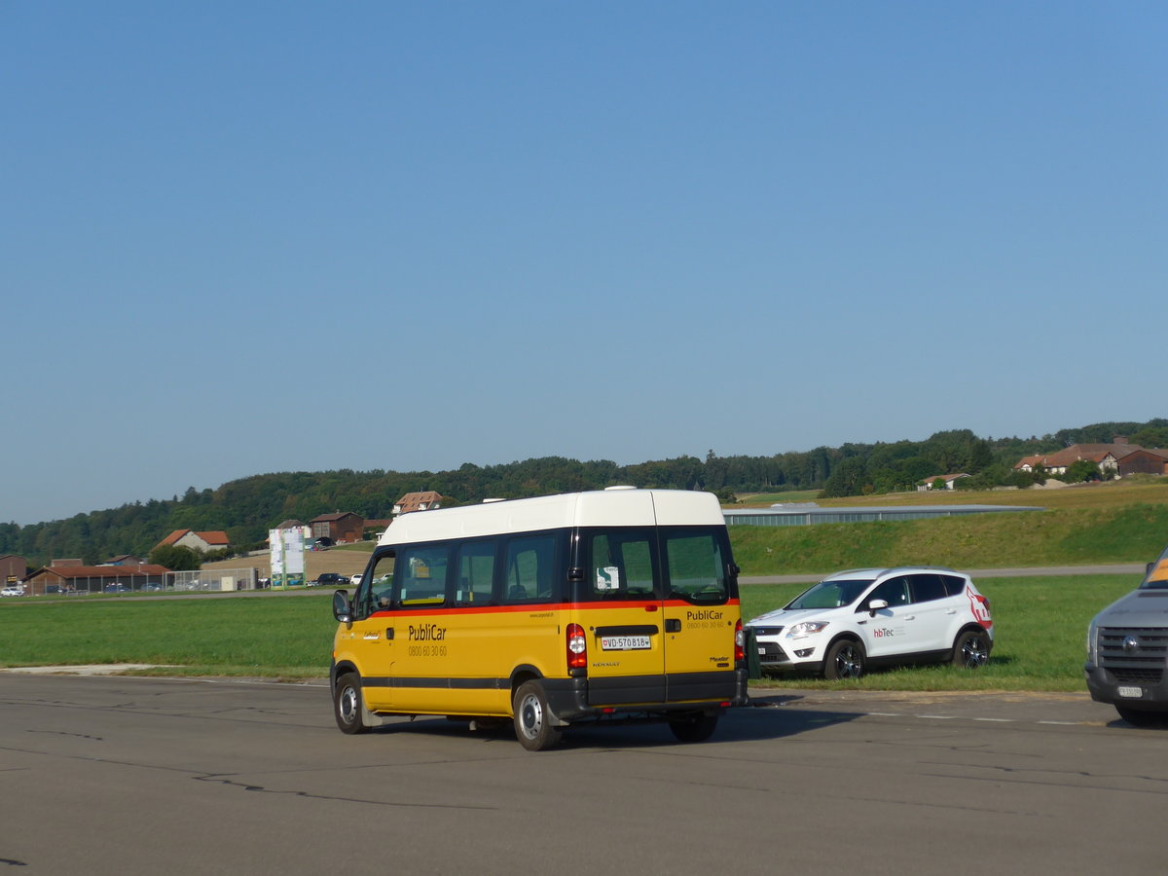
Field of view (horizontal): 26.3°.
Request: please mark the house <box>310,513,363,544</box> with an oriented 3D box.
[{"bbox_3d":[-57.112,20.799,576.806,9.000,7.200,8.300,-5,-5,44],"label":"house"}]

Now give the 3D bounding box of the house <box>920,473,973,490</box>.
[{"bbox_3d":[93.636,11.482,643.118,10.000,4.600,12.000,0,-4,-22],"label":"house"}]

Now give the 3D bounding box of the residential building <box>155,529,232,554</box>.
[{"bbox_3d":[-95.554,25.887,612.045,16.500,6.700,12.000,0,-4,-24],"label":"residential building"}]

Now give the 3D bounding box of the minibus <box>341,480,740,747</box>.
[{"bbox_3d":[-0.705,1.888,26.166,2.050,2.520,5.858,1,-4,-30],"label":"minibus"}]

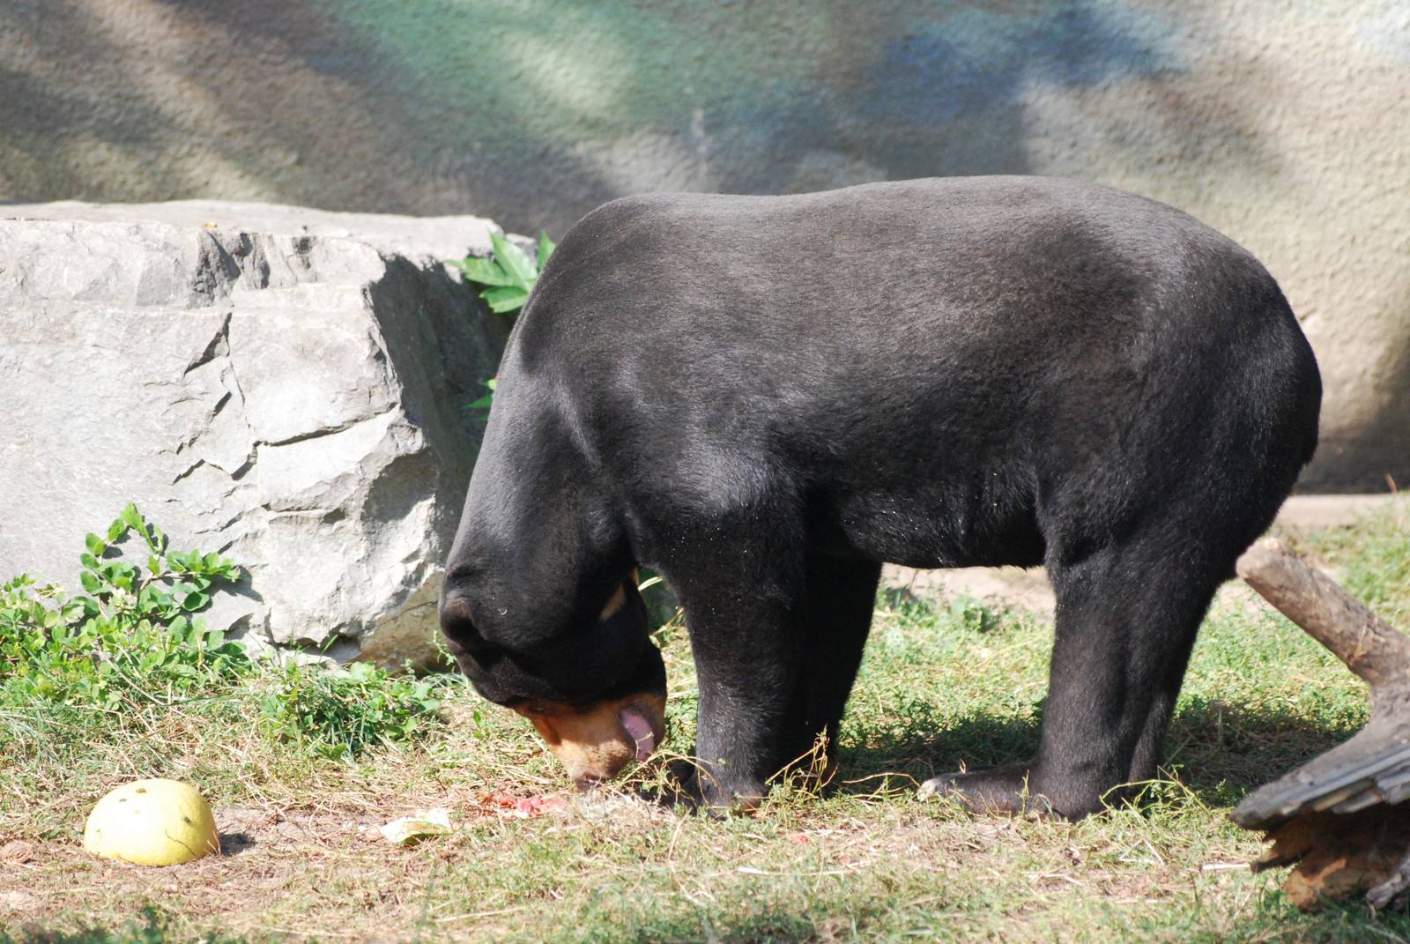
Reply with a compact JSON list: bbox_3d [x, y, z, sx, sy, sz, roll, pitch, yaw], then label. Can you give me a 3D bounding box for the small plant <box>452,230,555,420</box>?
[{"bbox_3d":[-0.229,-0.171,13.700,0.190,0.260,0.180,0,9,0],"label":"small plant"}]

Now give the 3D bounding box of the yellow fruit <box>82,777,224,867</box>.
[{"bbox_3d":[-0.589,0.368,12.200,0.144,0.083,0.144,0,9,0],"label":"yellow fruit"}]

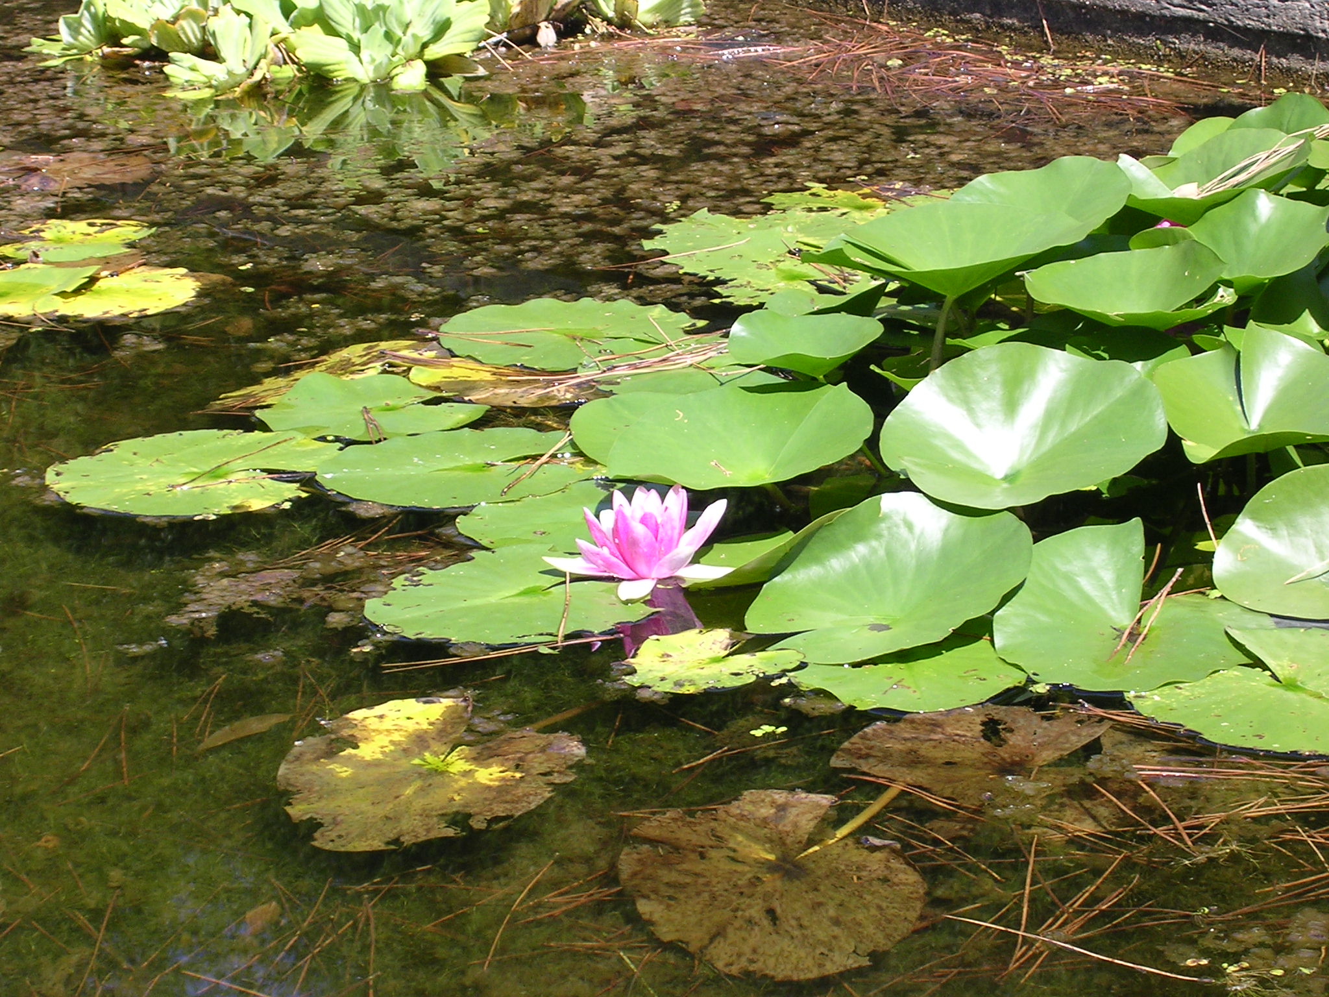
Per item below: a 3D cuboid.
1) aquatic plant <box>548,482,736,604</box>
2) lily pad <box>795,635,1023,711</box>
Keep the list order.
[{"bbox_3d":[-0.021,0.023,3.348,0.141,0.074,0.135,0,18,0],"label":"aquatic plant"},{"bbox_3d":[0.175,0.119,3.145,0.168,0.017,0.158,0,18,0],"label":"lily pad"}]

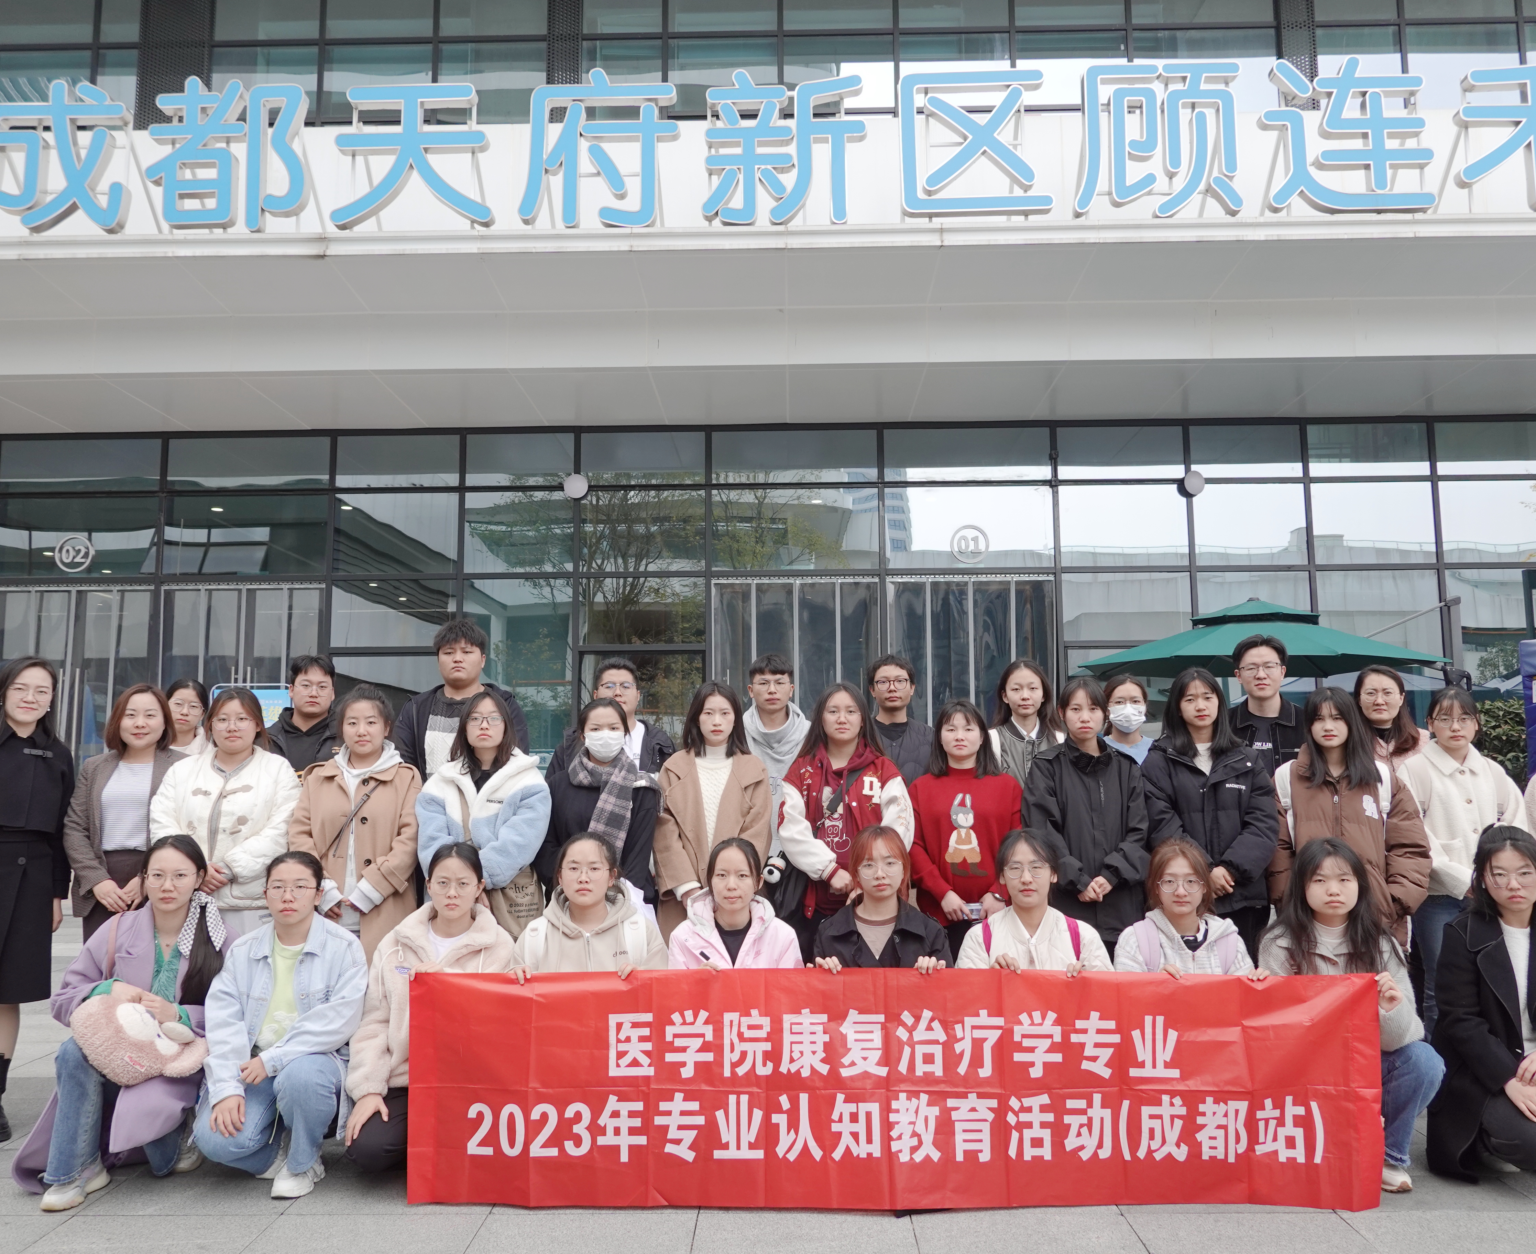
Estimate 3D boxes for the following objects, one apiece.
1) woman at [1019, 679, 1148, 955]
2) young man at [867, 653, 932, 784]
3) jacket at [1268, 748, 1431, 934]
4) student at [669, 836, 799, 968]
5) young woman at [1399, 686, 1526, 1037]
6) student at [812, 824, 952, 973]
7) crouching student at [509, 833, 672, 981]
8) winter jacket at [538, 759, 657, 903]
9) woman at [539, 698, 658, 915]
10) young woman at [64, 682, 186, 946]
[{"bbox_3d":[1.267,0.989,4.889,0.510,1.589,0.340,-1,-6,5],"label":"woman"},{"bbox_3d":[0.543,0.974,5.323,0.500,1.716,0.330,-1,-6,5],"label":"young man"},{"bbox_3d":[2.212,0.844,4.796,0.610,0.770,0.400,-3,-6,23],"label":"jacket"},{"bbox_3d":[-0.101,1.223,4.152,0.520,1.038,0.660,-1,-6,1],"label":"student"},{"bbox_3d":[2.659,1.000,4.805,0.520,1.544,0.340,-2,-6,15],"label":"young woman"},{"bbox_3d":[0.359,1.164,3.921,0.480,1.089,0.600,0,-6,0],"label":"student"},{"bbox_3d":[-0.586,1.216,4.142,0.570,1.061,0.660,0,-6,-2],"label":"crouching student"},{"bbox_3d":[-0.653,0.792,4.825,0.470,0.586,0.310,0,-6,-5],"label":"winter jacket"},{"bbox_3d":[-0.662,1.045,4.913,0.480,1.518,0.340,0,-6,-7],"label":"woman"},{"bbox_3d":[-2.401,1.012,4.704,0.500,1.599,0.340,1,-6,-13],"label":"young woman"}]

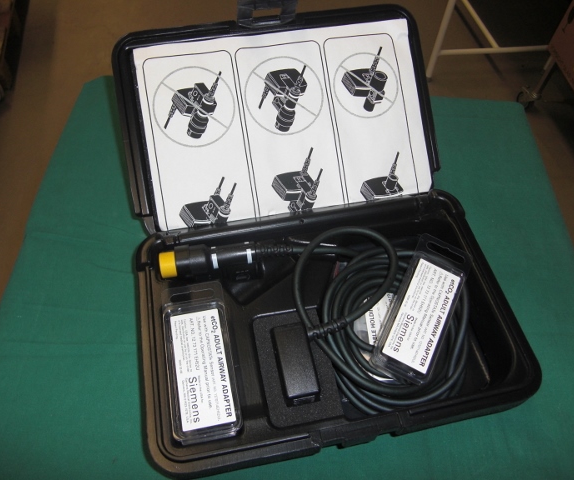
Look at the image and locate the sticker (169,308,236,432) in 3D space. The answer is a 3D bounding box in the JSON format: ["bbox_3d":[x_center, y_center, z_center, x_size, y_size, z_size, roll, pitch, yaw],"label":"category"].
[{"bbox_3d":[-0.054,0.081,0.333,0.032,0.001,0.077,-8,56,-11],"label":"sticker"}]

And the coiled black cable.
[{"bbox_3d":[0.073,0.052,0.391,0.129,0.030,0.146,-8,56,-10],"label":"coiled black cable"}]

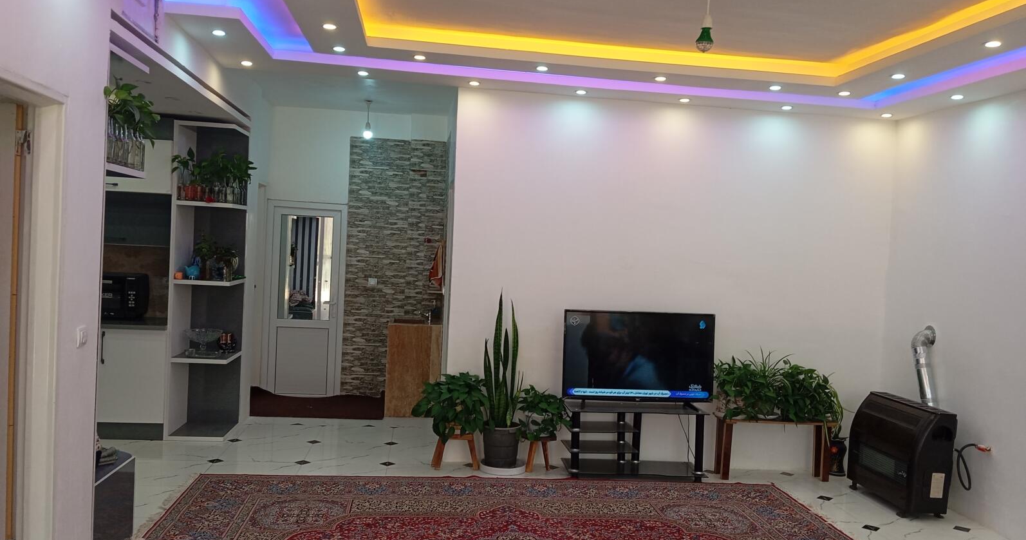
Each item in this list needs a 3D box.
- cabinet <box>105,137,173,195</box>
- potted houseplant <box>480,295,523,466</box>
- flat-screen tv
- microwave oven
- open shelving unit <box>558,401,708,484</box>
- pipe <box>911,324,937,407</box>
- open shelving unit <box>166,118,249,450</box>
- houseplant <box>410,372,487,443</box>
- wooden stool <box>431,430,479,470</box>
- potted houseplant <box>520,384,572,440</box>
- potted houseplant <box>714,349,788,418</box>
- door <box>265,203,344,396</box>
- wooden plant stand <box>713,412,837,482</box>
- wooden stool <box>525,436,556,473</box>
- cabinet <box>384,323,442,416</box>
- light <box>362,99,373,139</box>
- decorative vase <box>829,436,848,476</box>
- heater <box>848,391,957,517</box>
[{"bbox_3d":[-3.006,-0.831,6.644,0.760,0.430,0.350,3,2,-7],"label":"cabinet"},{"bbox_3d":[-0.082,0.784,6.018,0.280,1.290,0.280,3,2,-7],"label":"potted houseplant"},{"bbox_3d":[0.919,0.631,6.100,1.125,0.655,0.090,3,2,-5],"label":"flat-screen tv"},{"bbox_3d":[-3.152,0.215,6.581,0.500,0.350,0.390,3,2,-10],"label":"microwave oven"},{"bbox_3d":[0.870,1.250,6.057,0.985,0.485,0.410,3,2,-6],"label":"open shelving unit"},{"bbox_3d":[2.904,0.670,5.844,0.185,0.545,0.290,3,2,-6],"label":"pipe"},{"bbox_3d":[-2.418,0.086,6.609,0.450,2.430,0.600,3,2,-7],"label":"open shelving unit"},{"bbox_3d":[-0.451,0.979,5.932,0.520,0.500,0.400,3,2,-6],"label":"houseplant"},{"bbox_3d":[-0.421,1.295,6.014,0.345,0.265,0.210,3,2,-6],"label":"wooden stool"},{"bbox_3d":[0.221,1.035,6.025,0.350,0.410,0.320,3,2,-6],"label":"potted houseplant"},{"bbox_3d":[1.771,0.850,6.181,0.550,0.530,0.380,3,2,-7],"label":"potted houseplant"},{"bbox_3d":[-2.113,0.281,8.415,0.800,1.960,0.090,3,2,-7],"label":"door"},{"bbox_3d":[1.926,1.319,6.197,0.850,0.445,0.260,3,2,-6],"label":"wooden plant stand"},{"bbox_3d":[0.191,1.335,6.055,0.225,0.245,0.220,3,2,-6],"label":"wooden stool"},{"bbox_3d":[-0.941,0.912,7.860,0.490,0.840,0.520,3,2,-6],"label":"cabinet"},{"bbox_3d":[-1.292,-1.329,7.404,0.085,0.350,0.085,3,2,-6],"label":"light"},{"bbox_3d":[2.506,1.429,6.430,0.135,0.300,0.135,3,2,-7],"label":"decorative vase"},{"bbox_3d":[2.647,1.251,5.706,0.310,0.690,0.740,3,2,-6],"label":"heater"}]

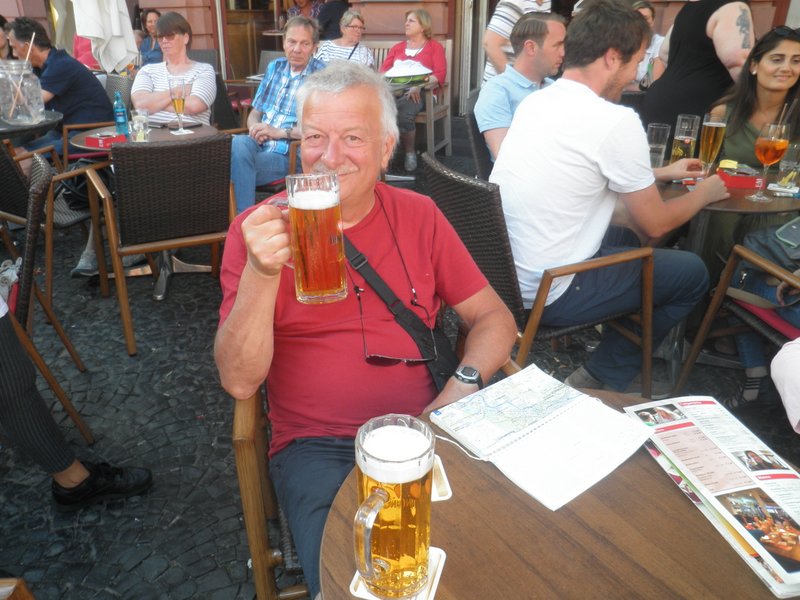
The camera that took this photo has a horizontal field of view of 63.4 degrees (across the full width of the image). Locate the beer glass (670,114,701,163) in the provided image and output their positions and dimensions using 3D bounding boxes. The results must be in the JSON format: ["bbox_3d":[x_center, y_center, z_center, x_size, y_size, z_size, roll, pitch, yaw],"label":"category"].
[{"bbox_3d":[0.984,-0.533,2.242,0.076,0.200,0.076,0,25,0],"label":"beer glass"}]

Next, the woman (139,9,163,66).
[{"bbox_3d":[-2.080,-1.792,5.560,0.480,1.260,0.750,-2,25,-5],"label":"woman"}]

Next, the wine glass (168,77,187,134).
[{"bbox_3d":[-1.035,-0.902,3.020,0.078,0.238,0.078,0,24,0],"label":"wine glass"}]

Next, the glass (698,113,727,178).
[{"bbox_3d":[1.115,-0.546,2.315,0.083,0.228,0.083,0,24,0],"label":"glass"}]

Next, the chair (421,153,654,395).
[{"bbox_3d":[0.480,-0.069,2.291,0.680,0.860,0.575,-13,28,-25],"label":"chair"}]

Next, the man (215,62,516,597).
[{"bbox_3d":[-0.060,0.227,1.194,0.580,1.240,0.780,-4,25,-9],"label":"man"}]

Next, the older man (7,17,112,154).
[{"bbox_3d":[-2.011,-1.038,3.834,0.770,1.220,0.520,-9,26,-20],"label":"older man"}]

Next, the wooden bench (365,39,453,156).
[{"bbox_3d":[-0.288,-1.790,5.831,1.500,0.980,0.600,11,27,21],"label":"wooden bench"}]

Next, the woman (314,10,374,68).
[{"bbox_3d":[-0.400,-1.470,4.860,0.500,1.260,0.750,-3,25,-7],"label":"woman"}]

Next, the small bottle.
[{"bbox_3d":[-1.283,-0.853,2.965,0.058,0.195,0.058,0,24,0],"label":"small bottle"}]

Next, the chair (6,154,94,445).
[{"bbox_3d":[-1.371,0.052,2.016,0.600,0.850,0.560,-11,27,-24],"label":"chair"}]

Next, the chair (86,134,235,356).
[{"bbox_3d":[-1.039,-0.340,2.881,0.575,0.860,0.680,-14,28,-28],"label":"chair"}]

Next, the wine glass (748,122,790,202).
[{"bbox_3d":[1.163,-0.436,2.051,0.110,0.235,0.110,0,25,0],"label":"wine glass"}]

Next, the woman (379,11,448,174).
[{"bbox_3d":[0.115,-1.740,5.263,0.550,1.270,0.720,7,25,13],"label":"woman"}]

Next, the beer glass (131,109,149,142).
[{"bbox_3d":[-1.155,-0.768,2.870,0.078,0.135,0.078,0,24,0],"label":"beer glass"}]

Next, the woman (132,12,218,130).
[{"bbox_3d":[-1.240,-0.873,3.561,0.530,1.270,0.780,3,25,5],"label":"woman"}]

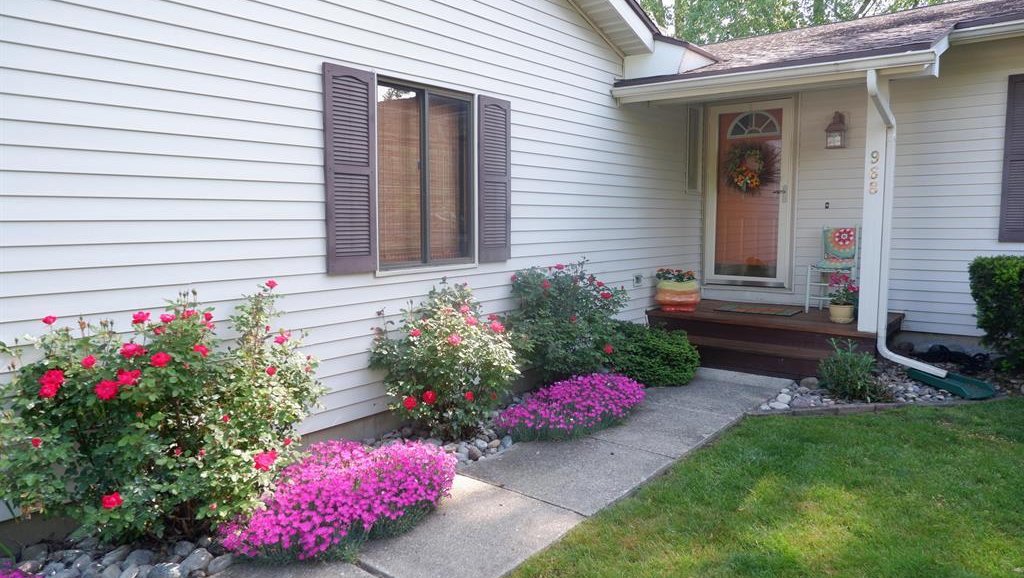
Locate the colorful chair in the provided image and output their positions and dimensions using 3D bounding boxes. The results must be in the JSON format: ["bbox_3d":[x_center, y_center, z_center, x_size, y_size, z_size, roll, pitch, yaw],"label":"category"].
[{"bbox_3d":[3.285,-0.201,6.651,0.430,0.875,0.460,5,8,40],"label":"colorful chair"}]

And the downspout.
[{"bbox_3d":[3.015,-0.433,4.973,0.600,2.440,0.760,5,8,40],"label":"downspout"}]

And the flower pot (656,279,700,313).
[{"bbox_3d":[1.750,0.068,6.811,0.450,0.320,0.450,0,6,0],"label":"flower pot"}]

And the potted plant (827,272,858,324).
[{"bbox_3d":[3.021,0.074,5.957,0.280,0.465,0.270,5,8,40],"label":"potted plant"}]

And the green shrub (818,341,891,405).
[{"bbox_3d":[2.545,0.591,4.878,0.500,0.450,0.480,5,8,40],"label":"green shrub"}]

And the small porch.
[{"bbox_3d":[2.514,0.455,6.481,2.150,0.390,1.920,5,8,40],"label":"small porch"}]

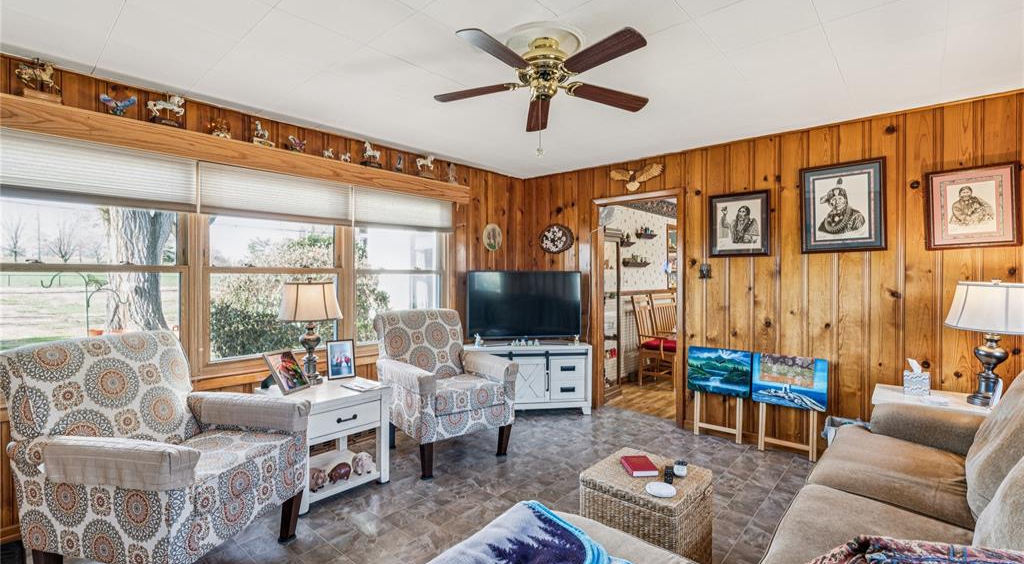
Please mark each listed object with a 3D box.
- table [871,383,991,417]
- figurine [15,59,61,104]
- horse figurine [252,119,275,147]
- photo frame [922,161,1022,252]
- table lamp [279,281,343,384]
[{"bbox_3d":[2.469,0.982,2.636,0.580,0.610,0.480,0,0,42],"label":"table"},{"bbox_3d":[-2.364,-1.009,2.274,0.075,0.216,0.162,0,0,42],"label":"figurine"},{"bbox_3d":[-1.663,-0.996,3.064,0.070,0.178,0.137,0,0,24],"label":"horse figurine"},{"bbox_3d":[2.826,-0.454,2.798,0.410,0.493,0.030,0,1,41],"label":"photo frame"},{"bbox_3d":[-1.371,0.327,3.091,0.415,0.705,0.415,0,1,41],"label":"table lamp"}]

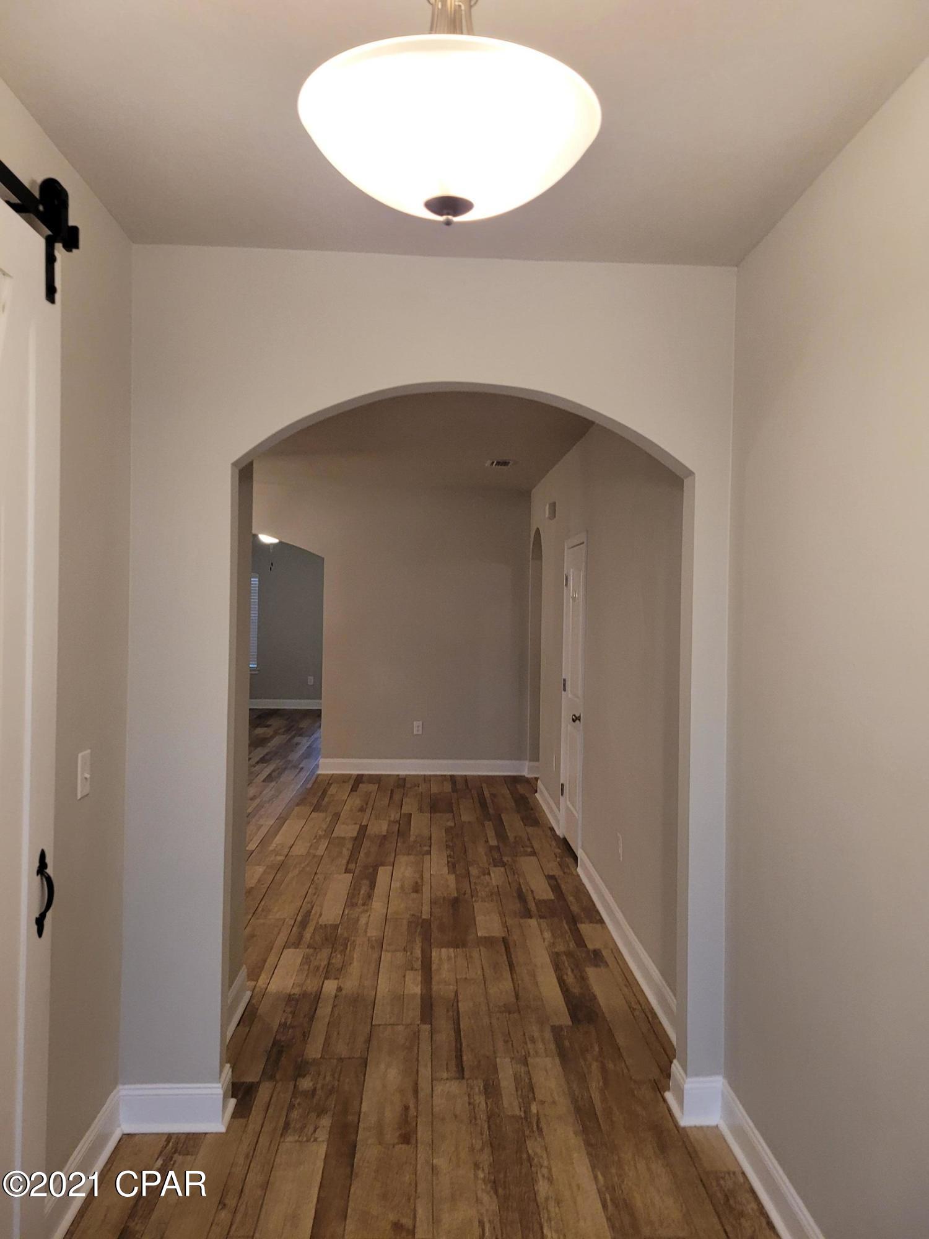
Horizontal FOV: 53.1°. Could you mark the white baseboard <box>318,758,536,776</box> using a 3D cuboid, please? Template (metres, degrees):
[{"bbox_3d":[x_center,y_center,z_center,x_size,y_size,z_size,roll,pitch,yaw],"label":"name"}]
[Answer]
[{"bbox_3d":[-0.392,1.424,8.962,2.020,0.146,0.025,1,1,-3],"label":"white baseboard"}]

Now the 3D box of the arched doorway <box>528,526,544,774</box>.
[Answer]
[{"bbox_3d":[0.701,0.349,8.417,0.140,2.340,0.880,1,1,-3],"label":"arched doorway"}]

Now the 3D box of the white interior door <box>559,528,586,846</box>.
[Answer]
[{"bbox_3d":[0.743,0.512,6.179,0.075,2.090,0.800,1,1,-3],"label":"white interior door"}]

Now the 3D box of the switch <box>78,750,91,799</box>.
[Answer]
[{"bbox_3d":[-1.029,0.423,2.537,0.014,0.121,0.078,1,1,-3],"label":"switch"}]

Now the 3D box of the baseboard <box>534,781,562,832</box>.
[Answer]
[{"bbox_3d":[0.659,1.466,7.353,0.025,0.140,1.420,1,1,-3],"label":"baseboard"}]

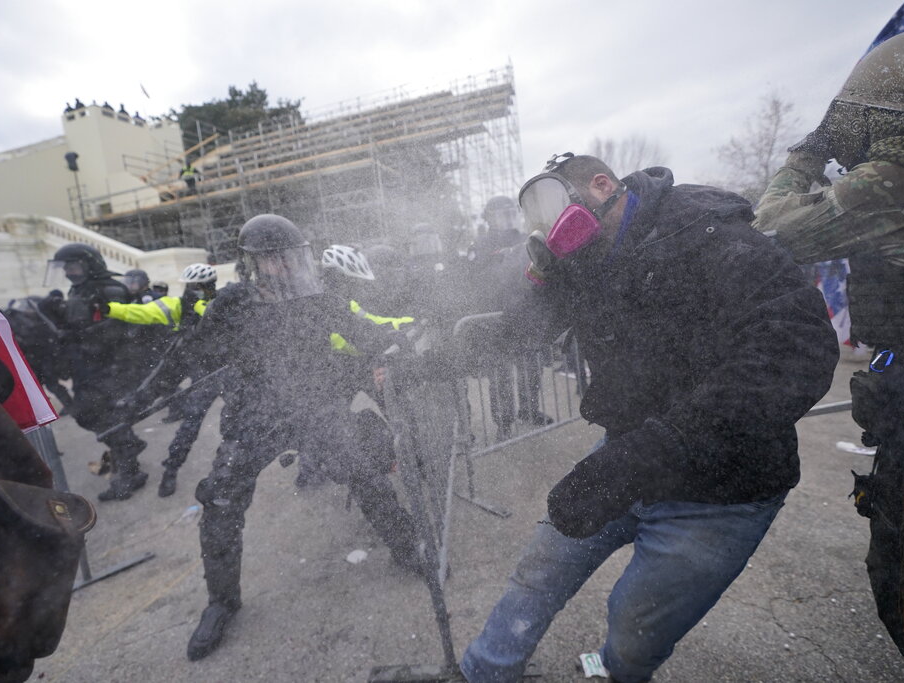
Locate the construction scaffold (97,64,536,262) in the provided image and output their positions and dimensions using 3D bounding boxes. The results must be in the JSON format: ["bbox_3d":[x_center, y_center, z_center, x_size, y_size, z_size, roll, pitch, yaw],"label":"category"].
[{"bbox_3d":[-7.100,-7.000,22.800,20.500,11.000,7.000,-5,7,15],"label":"construction scaffold"}]

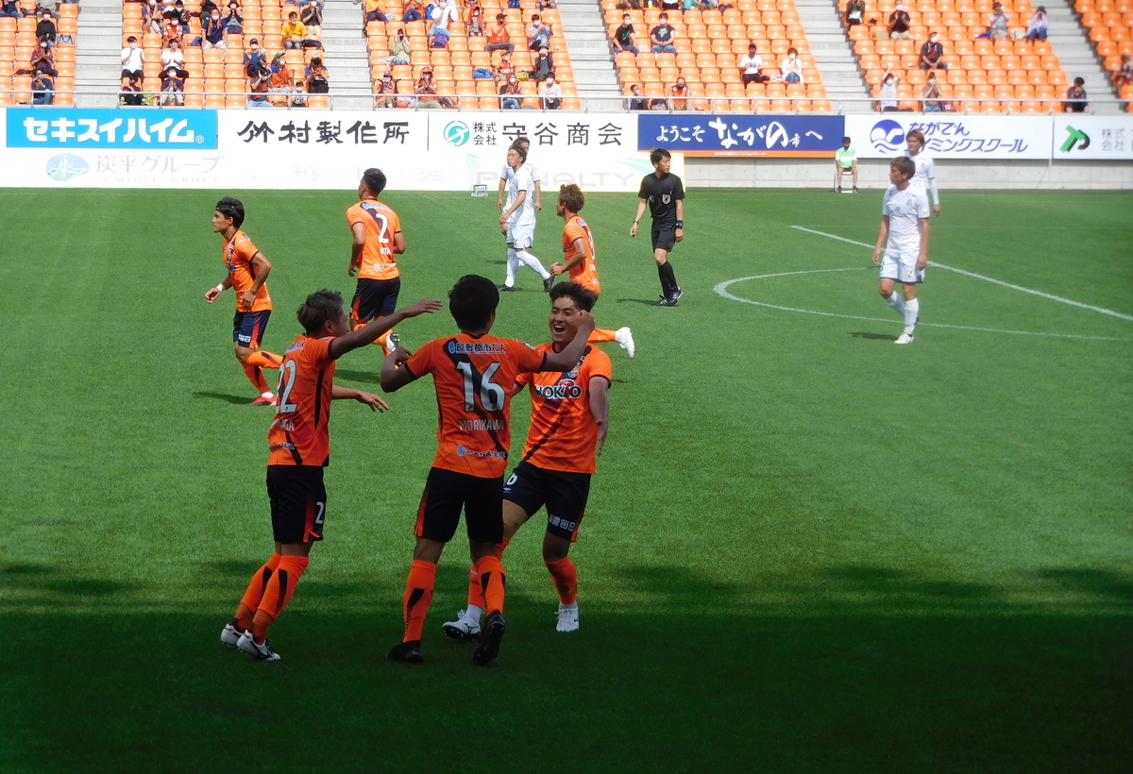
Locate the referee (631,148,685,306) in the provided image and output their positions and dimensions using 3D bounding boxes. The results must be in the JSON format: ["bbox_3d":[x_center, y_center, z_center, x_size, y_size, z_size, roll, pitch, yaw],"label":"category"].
[{"bbox_3d":[0.988,-1.730,43.927,0.550,1.668,0.410,2,5,18],"label":"referee"}]

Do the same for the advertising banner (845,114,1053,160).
[{"bbox_3d":[8.148,-5.326,87.332,4.494,0.907,0.080,0,5,-5],"label":"advertising banner"}]

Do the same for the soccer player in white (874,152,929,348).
[{"bbox_3d":[3.149,-1.292,38.387,0.510,1.746,0.400,2,5,19],"label":"soccer player in white"}]

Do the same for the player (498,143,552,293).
[{"bbox_3d":[-0.461,-1.890,45.910,0.620,1.632,0.440,-2,5,-25],"label":"player"}]

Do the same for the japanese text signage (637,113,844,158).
[{"bbox_3d":[3.721,-5.327,86.919,4.427,0.895,0.080,0,5,-5],"label":"japanese text signage"}]

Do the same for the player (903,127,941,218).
[{"bbox_3d":[4.269,-2.241,49.927,0.520,1.794,0.400,2,5,16],"label":"player"}]

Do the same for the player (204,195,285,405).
[{"bbox_3d":[-2.417,-0.663,31.122,0.670,1.568,0.470,-1,5,-17],"label":"player"}]

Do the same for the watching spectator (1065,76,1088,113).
[{"bbox_3d":[11.045,-6.087,88.658,0.500,1.262,0.700,1,5,9],"label":"watching spectator"}]

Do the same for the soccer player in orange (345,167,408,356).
[{"bbox_3d":[-1.559,-0.920,33.360,0.460,1.730,0.540,-2,5,-30],"label":"soccer player in orange"}]

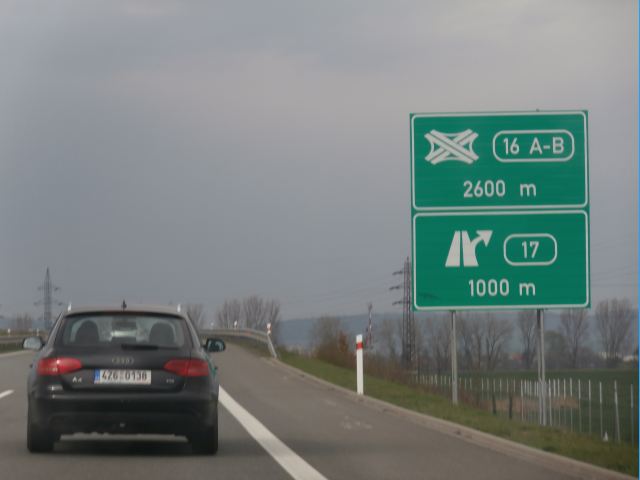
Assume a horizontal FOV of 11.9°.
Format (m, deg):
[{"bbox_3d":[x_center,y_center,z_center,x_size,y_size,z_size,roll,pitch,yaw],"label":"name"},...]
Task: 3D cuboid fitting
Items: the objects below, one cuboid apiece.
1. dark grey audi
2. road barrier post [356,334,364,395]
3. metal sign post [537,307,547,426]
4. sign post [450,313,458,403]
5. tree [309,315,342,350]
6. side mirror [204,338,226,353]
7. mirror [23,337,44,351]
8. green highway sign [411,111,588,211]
[{"bbox_3d":[-1.962,1.345,30.700,1.950,1.450,4.700,0,-2,-3],"label":"dark grey audi"},{"bbox_3d":[0.699,2.157,53.000,0.115,1.040,0.100,-1,-2,-3],"label":"road barrier post"},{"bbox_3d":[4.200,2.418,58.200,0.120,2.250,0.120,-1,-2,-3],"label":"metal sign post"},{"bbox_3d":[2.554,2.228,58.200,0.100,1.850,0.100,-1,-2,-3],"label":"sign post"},{"bbox_3d":[0.593,8.621,280.000,2.900,3.300,2.800,-1,-2,-3],"label":"tree"},{"bbox_3d":[-1.060,1.073,31.200,0.215,0.140,0.120,0,-2,-3],"label":"side mirror"},{"bbox_3d":[-2.913,1.052,31.200,0.215,0.140,0.120,0,-2,-3],"label":"mirror"},{"bbox_3d":[3.402,-1.489,58.000,3.340,1.850,0.090,-1,-2,-2],"label":"green highway sign"}]

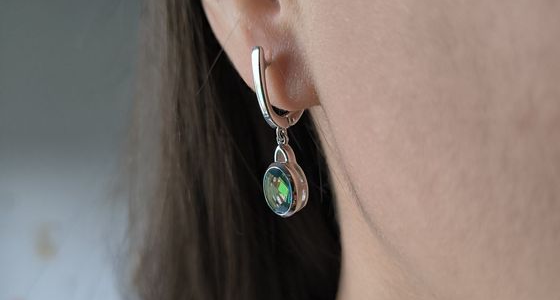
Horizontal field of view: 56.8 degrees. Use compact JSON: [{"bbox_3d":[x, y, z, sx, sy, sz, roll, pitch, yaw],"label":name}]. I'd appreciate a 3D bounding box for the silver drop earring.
[{"bbox_3d":[0.000,-0.004,0.096,0.012,0.032,0.008,-8,12,-41],"label":"silver drop earring"}]

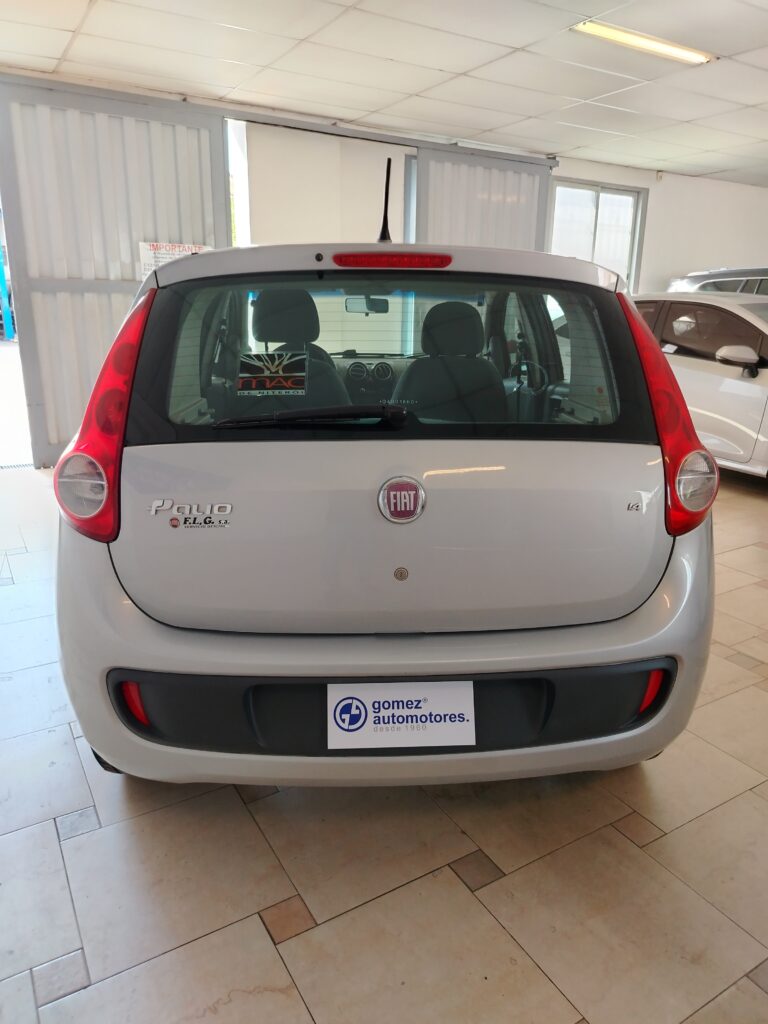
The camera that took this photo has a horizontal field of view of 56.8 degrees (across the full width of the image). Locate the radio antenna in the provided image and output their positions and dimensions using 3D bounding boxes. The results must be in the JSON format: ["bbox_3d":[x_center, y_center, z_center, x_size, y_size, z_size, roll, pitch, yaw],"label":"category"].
[{"bbox_3d":[0.008,-0.784,1.803,0.034,0.240,0.034,-1,57,-4],"label":"radio antenna"}]

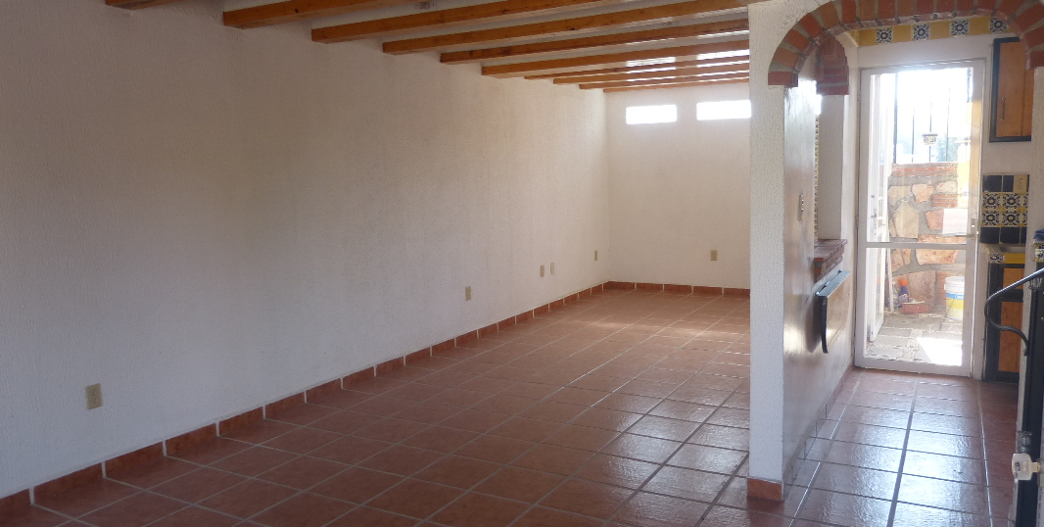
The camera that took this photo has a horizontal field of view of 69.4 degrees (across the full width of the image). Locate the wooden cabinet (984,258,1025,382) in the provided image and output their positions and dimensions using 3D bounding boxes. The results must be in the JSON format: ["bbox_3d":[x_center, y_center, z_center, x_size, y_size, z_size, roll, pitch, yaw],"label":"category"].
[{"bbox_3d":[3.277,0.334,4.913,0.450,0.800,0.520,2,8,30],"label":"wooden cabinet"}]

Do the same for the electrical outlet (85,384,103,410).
[{"bbox_3d":[-2.088,0.651,3.682,0.010,0.115,0.071,2,8,29],"label":"electrical outlet"}]

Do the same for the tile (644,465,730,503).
[{"bbox_3d":[0.763,1.020,3.491,0.330,0.010,0.326,2,8,30],"label":"tile"}]

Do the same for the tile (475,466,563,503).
[{"bbox_3d":[-0.008,1.024,3.492,0.330,0.010,0.330,2,8,30],"label":"tile"}]

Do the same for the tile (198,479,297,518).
[{"bbox_3d":[-1.244,1.075,3.444,0.323,0.012,0.323,2,8,30],"label":"tile"}]

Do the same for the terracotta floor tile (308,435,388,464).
[{"bbox_3d":[-0.914,1.002,4.053,0.332,0.010,0.328,2,8,30],"label":"terracotta floor tile"}]

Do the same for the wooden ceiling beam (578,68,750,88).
[{"bbox_3d":[1.907,-1.909,7.669,2.838,0.076,0.139,3,8,30],"label":"wooden ceiling beam"}]

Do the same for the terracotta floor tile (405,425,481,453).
[{"bbox_3d":[-0.442,0.966,4.125,0.330,0.010,0.330,2,8,30],"label":"terracotta floor tile"}]

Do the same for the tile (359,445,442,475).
[{"bbox_3d":[-0.615,1.004,3.851,0.323,0.012,0.323,2,8,30],"label":"tile"}]

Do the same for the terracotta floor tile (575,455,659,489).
[{"bbox_3d":[0.462,1.003,3.648,0.334,0.010,0.334,2,8,30],"label":"terracotta floor tile"}]

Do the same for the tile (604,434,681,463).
[{"bbox_3d":[0.624,0.953,3.894,0.330,0.010,0.330,2,8,30],"label":"tile"}]

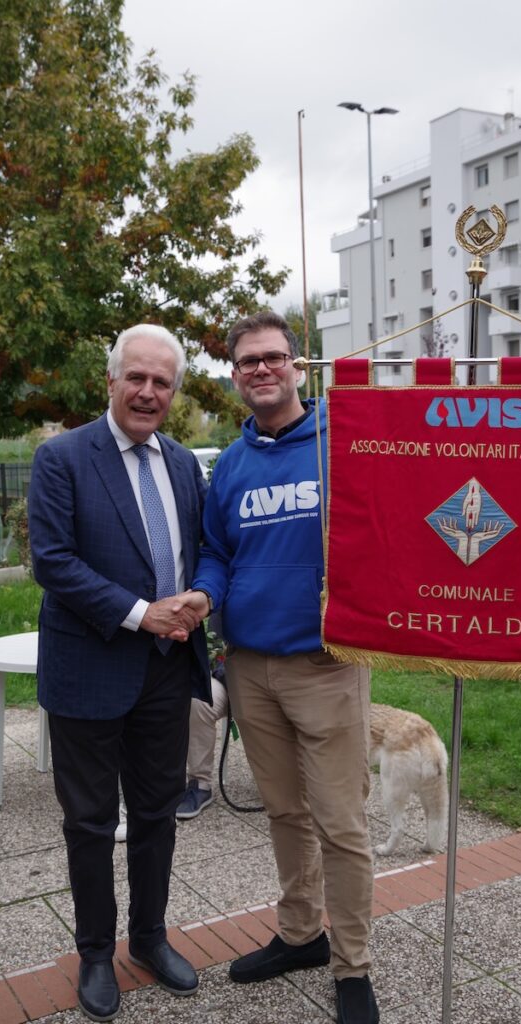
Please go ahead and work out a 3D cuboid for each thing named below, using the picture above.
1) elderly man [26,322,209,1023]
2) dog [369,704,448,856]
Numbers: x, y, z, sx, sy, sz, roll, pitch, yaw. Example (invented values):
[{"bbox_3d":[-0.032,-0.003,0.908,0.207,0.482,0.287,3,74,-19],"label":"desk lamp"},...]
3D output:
[{"bbox_3d":[-0.419,0.417,2.800,0.530,1.850,0.430,-3,4,-26],"label":"elderly man"},{"bbox_3d":[0.330,0.964,3.996,0.260,0.630,0.880,-5,6,-44],"label":"dog"}]

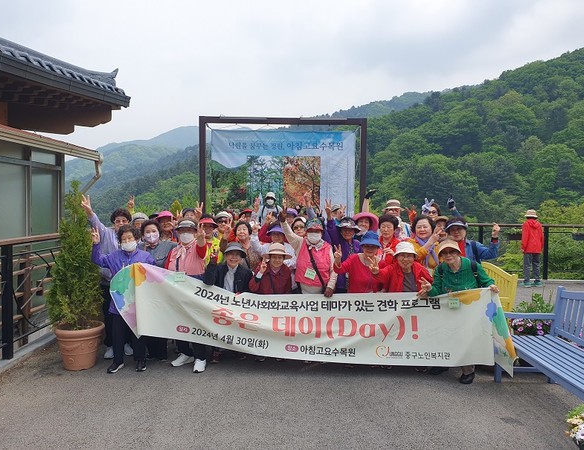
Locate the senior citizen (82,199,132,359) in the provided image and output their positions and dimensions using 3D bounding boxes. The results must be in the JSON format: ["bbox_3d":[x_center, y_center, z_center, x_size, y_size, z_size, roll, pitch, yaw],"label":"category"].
[{"bbox_3d":[-1.987,0.563,4.947,0.640,1.730,0.420,0,2,-9],"label":"senior citizen"}]

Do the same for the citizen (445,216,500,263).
[{"bbox_3d":[2.012,0.686,5.081,0.660,1.550,0.450,0,2,6],"label":"citizen"}]

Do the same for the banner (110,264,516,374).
[{"bbox_3d":[0.130,0.889,4.378,3.880,0.940,0.280,0,2,5],"label":"banner"}]

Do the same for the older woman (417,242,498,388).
[{"bbox_3d":[1.624,0.813,4.395,0.720,1.350,0.580,1,2,14],"label":"older woman"}]

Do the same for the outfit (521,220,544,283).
[{"bbox_3d":[5.058,0.558,9.479,0.470,1.380,0.320,0,2,6],"label":"outfit"}]

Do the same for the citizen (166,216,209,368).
[{"bbox_3d":[-1.084,0.714,4.632,0.470,1.530,0.420,0,2,-7],"label":"citizen"}]

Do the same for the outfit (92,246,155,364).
[{"bbox_3d":[-1.740,0.783,4.654,0.610,1.210,0.420,0,2,-11],"label":"outfit"}]

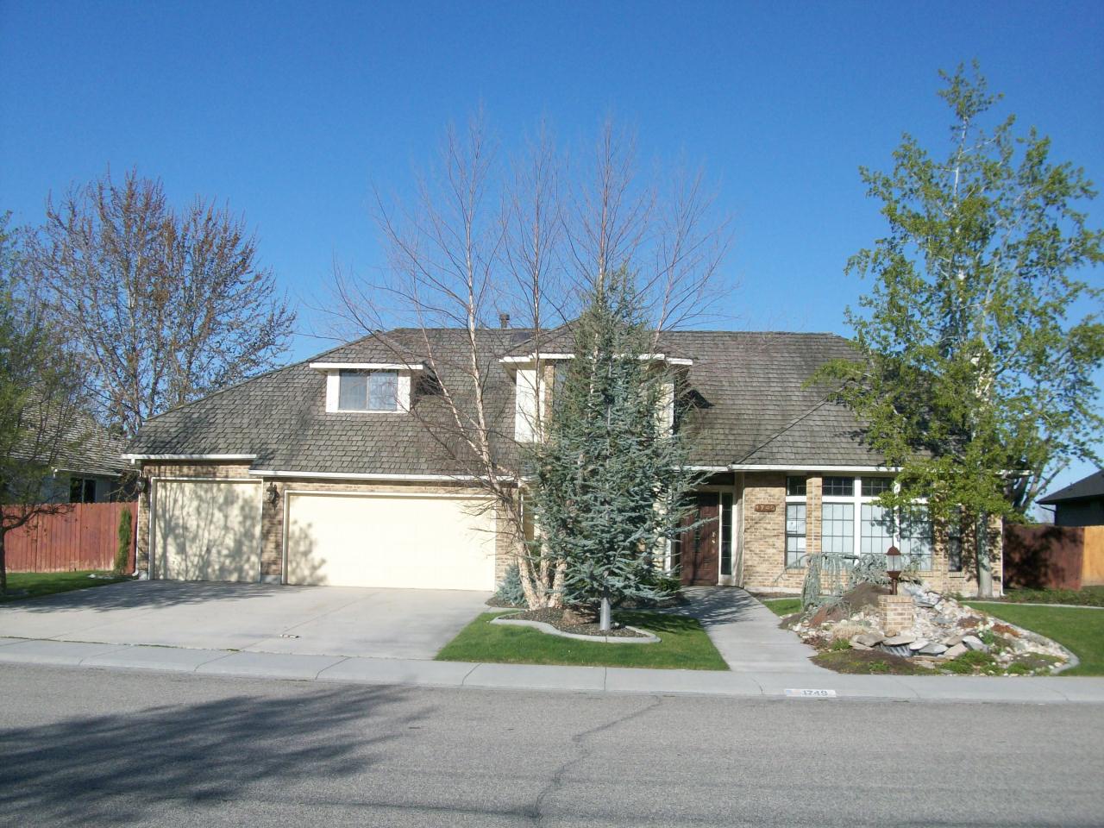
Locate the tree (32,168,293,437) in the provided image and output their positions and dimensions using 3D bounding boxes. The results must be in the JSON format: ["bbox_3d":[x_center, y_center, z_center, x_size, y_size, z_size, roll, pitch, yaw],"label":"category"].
[{"bbox_3d":[-15.313,-2.213,42.373,10.300,15.003,9.800,1,-6,0],"label":"tree"}]

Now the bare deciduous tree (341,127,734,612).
[{"bbox_3d":[-0.393,-1.068,19.894,7.000,9.031,6.500,1,-6,0],"label":"bare deciduous tree"}]

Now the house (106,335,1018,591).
[{"bbox_3d":[0.643,1.068,30.971,21.300,7.300,12.900,1,-6,4],"label":"house"}]

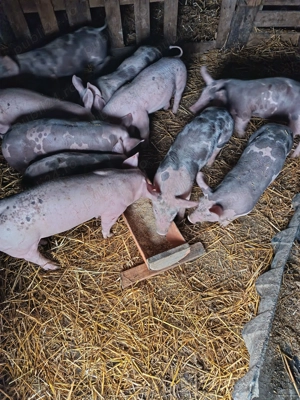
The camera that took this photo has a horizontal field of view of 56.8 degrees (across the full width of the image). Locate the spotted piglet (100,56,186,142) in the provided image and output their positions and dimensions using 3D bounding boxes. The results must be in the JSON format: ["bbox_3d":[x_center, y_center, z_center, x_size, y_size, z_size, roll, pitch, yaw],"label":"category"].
[{"bbox_3d":[-0.060,-0.622,1.876,0.250,0.400,0.790,32,61,20],"label":"spotted piglet"}]

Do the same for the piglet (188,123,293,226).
[{"bbox_3d":[0.505,-0.116,1.534,0.280,0.380,0.670,32,61,20],"label":"piglet"}]

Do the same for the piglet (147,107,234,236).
[{"bbox_3d":[0.250,-0.139,1.544,0.250,0.390,0.730,24,59,16],"label":"piglet"}]

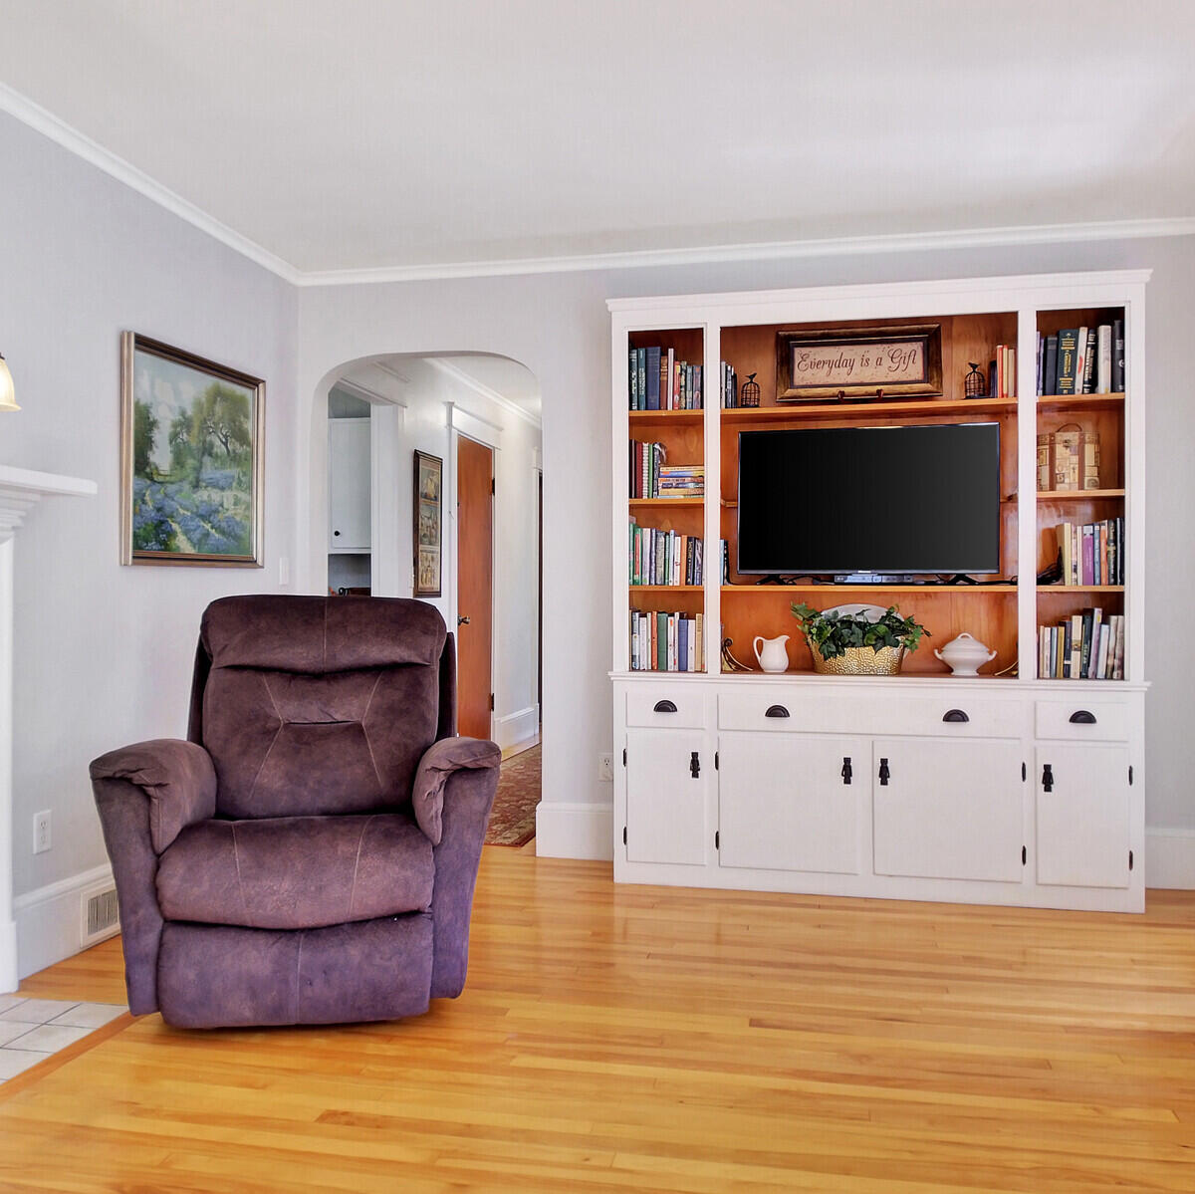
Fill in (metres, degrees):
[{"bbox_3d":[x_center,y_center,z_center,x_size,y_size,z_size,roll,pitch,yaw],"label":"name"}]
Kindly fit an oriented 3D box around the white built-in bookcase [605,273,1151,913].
[{"bbox_3d":[0.988,-0.014,3.789,1.875,2.189,0.365,0,0,12],"label":"white built-in bookcase"}]

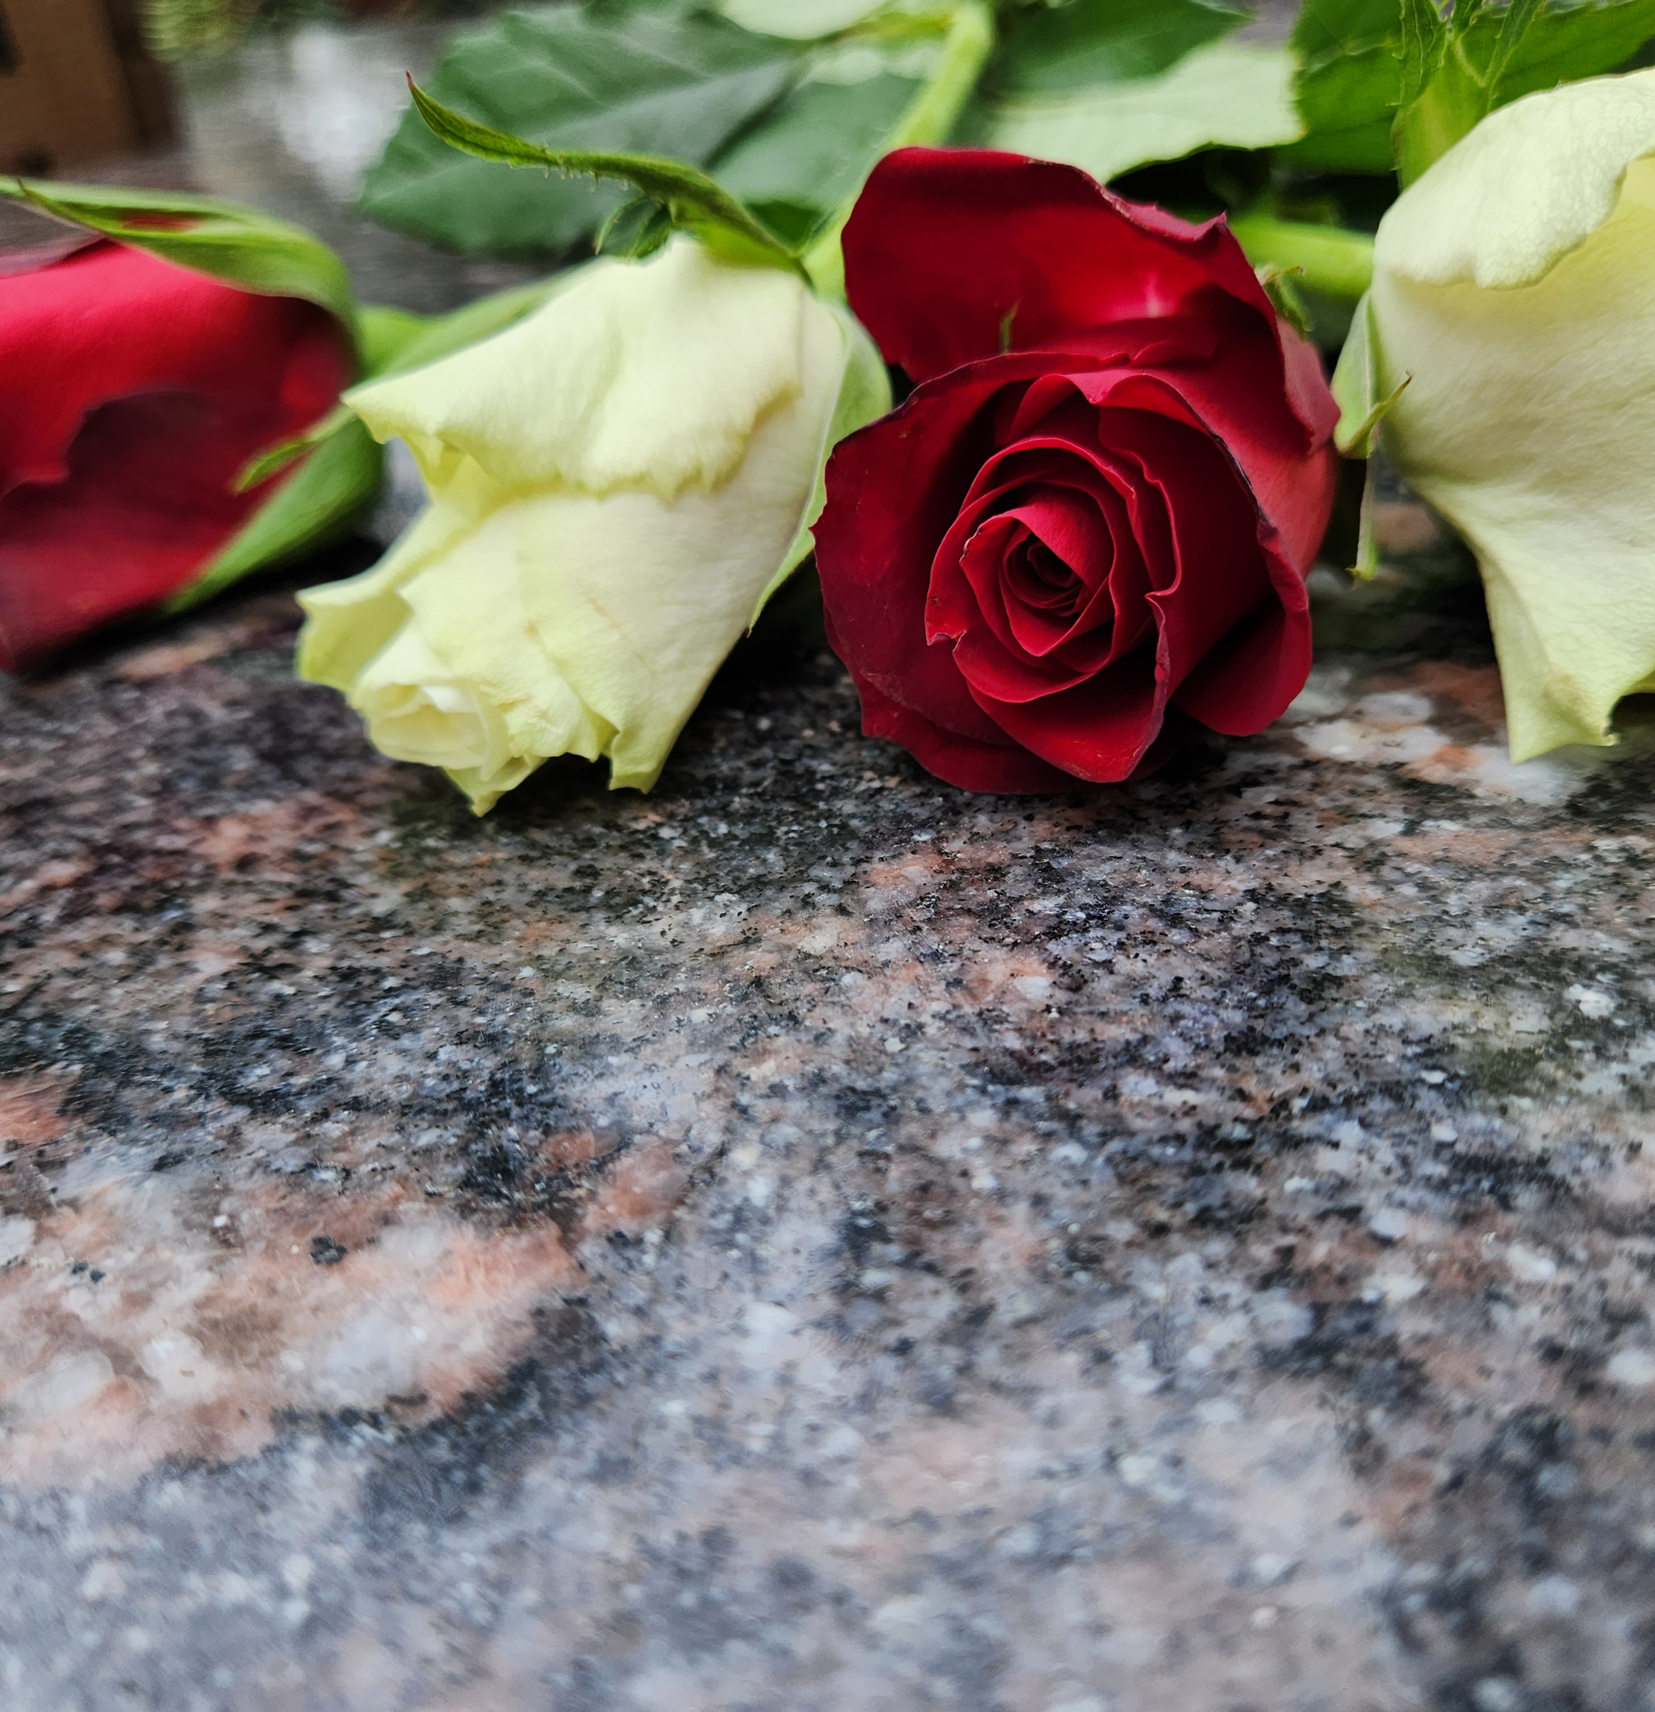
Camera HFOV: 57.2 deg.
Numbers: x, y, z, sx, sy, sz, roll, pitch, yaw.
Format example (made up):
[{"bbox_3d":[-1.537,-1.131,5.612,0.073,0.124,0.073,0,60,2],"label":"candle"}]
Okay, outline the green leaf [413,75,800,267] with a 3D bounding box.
[{"bbox_3d":[-0.025,-0.076,0.171,0.046,0.013,0.014,2,33,3],"label":"green leaf"}]

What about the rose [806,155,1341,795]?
[{"bbox_3d":[0.025,-0.039,0.152,0.050,0.056,0.050,8,34,12],"label":"rose"}]

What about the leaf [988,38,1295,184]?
[{"bbox_3d":[0.049,-0.115,0.235,0.045,0.012,0.030,12,51,10],"label":"leaf"}]

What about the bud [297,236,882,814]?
[{"bbox_3d":[-0.020,-0.036,0.155,0.046,0.046,0.059,23,58,31],"label":"bud"}]

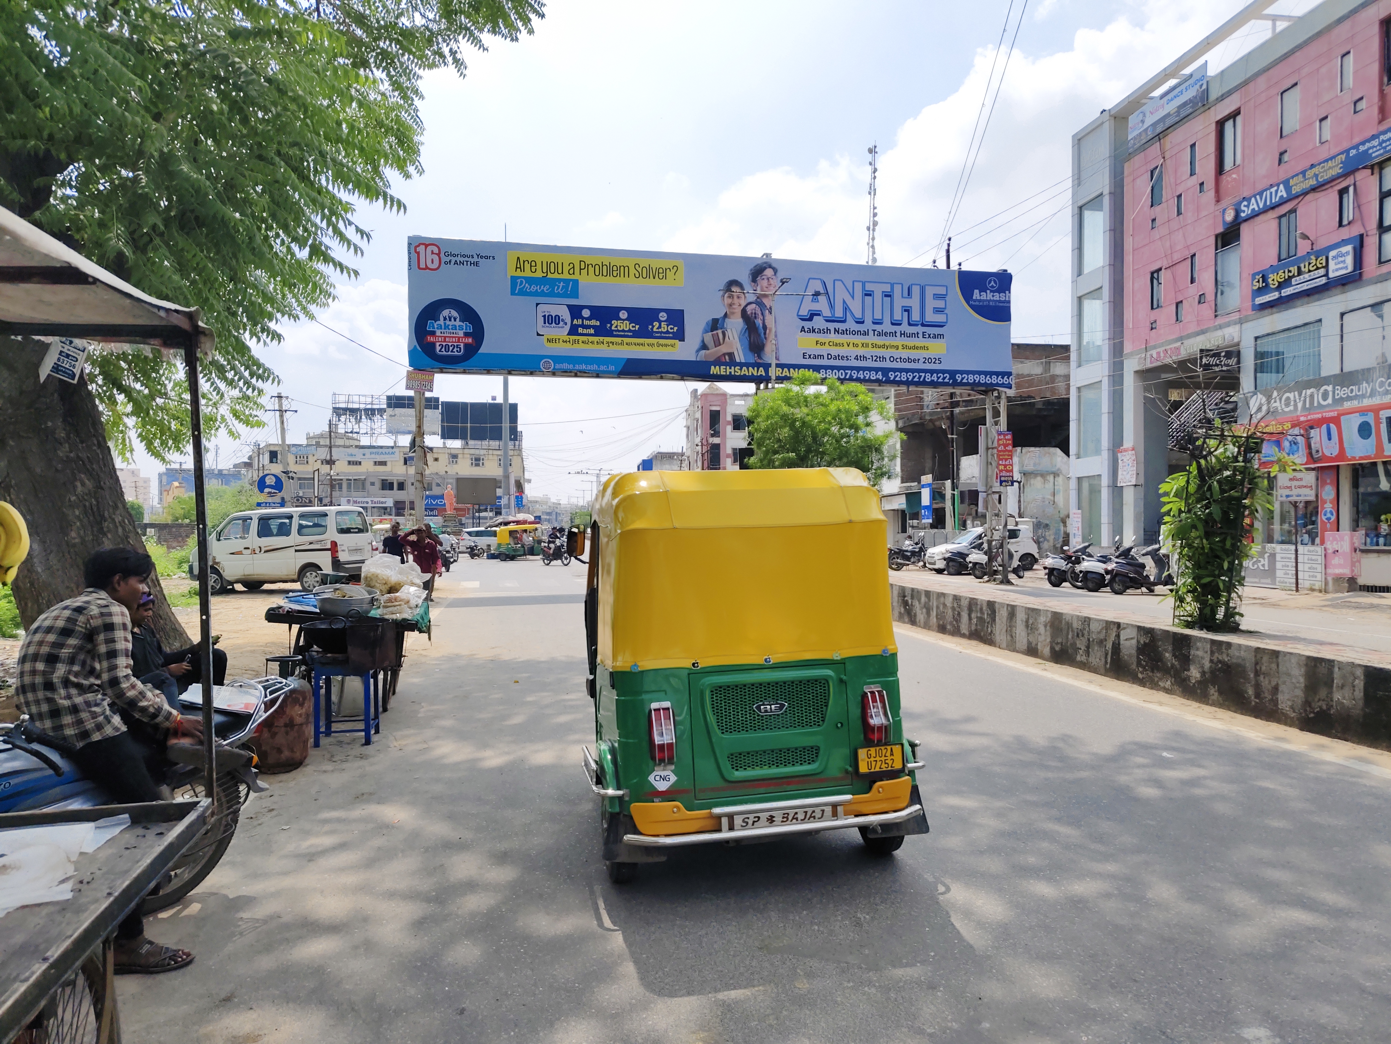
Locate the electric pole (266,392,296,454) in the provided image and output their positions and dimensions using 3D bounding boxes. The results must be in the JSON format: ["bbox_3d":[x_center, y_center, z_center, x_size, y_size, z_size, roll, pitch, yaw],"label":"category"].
[{"bbox_3d":[-18.568,-2.049,42.000,1.350,7.600,0.350,-5,0,-12],"label":"electric pole"}]

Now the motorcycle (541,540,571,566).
[{"bbox_3d":[-5.770,1.280,38.300,2.000,1.100,0.740,0,-1,42],"label":"motorcycle"}]

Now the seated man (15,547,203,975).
[{"bbox_3d":[-2.030,0.780,3.250,0.640,1.400,0.500,0,0,-35],"label":"seated man"}]

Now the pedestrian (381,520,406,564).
[{"bbox_3d":[-5.750,0.820,17.600,0.500,1.620,0.320,0,0,-14],"label":"pedestrian"}]

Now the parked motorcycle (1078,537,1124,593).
[{"bbox_3d":[9.750,1.021,21.500,1.800,1.180,0.700,0,0,-10],"label":"parked motorcycle"}]

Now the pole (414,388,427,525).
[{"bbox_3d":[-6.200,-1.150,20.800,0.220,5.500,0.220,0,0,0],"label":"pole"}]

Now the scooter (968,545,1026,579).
[{"bbox_3d":[8.850,1.090,27.300,1.770,1.130,0.700,0,0,-10],"label":"scooter"}]

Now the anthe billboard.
[{"bbox_3d":[0.831,-5.106,23.340,15.490,3.090,0.500,0,0,-12],"label":"anthe billboard"}]

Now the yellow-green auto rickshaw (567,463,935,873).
[{"bbox_3d":[0.060,0.620,4.800,1.360,1.700,2.650,-2,0,-11],"label":"yellow-green auto rickshaw"}]

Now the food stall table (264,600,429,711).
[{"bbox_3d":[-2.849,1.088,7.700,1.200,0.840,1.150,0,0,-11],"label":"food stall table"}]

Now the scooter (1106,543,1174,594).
[{"bbox_3d":[8.850,0.880,18.200,1.780,1.120,0.680,0,0,-13],"label":"scooter"}]

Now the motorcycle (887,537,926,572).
[{"bbox_3d":[7.650,1.131,32.200,1.980,1.120,0.740,0,0,-16],"label":"motorcycle"}]

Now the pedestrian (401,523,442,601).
[{"bbox_3d":[-4.970,0.830,16.800,0.600,1.580,0.420,0,0,-16],"label":"pedestrian"}]

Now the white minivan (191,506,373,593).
[{"bbox_3d":[-8.680,0.600,19.300,3.650,1.800,1.500,-1,0,12],"label":"white minivan"}]

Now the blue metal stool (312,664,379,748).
[{"bbox_3d":[-2.385,1.233,6.340,0.370,0.530,0.370,0,0,-11],"label":"blue metal stool"}]

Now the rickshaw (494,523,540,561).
[{"bbox_3d":[-7.850,0.920,41.000,2.600,1.680,1.300,0,0,12],"label":"rickshaw"}]

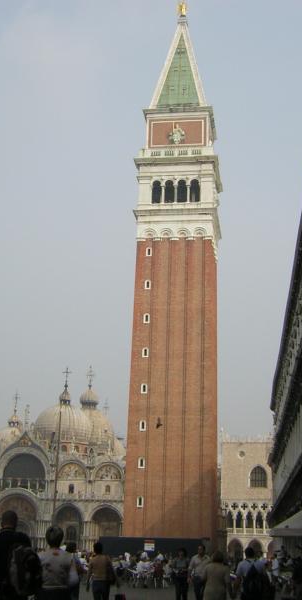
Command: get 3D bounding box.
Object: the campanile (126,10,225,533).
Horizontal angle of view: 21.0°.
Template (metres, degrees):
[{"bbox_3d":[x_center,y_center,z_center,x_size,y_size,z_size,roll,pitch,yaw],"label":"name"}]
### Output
[{"bbox_3d":[4.615,-7.739,135.921,13.600,98.200,13.600,-1,-17,8],"label":"campanile"}]

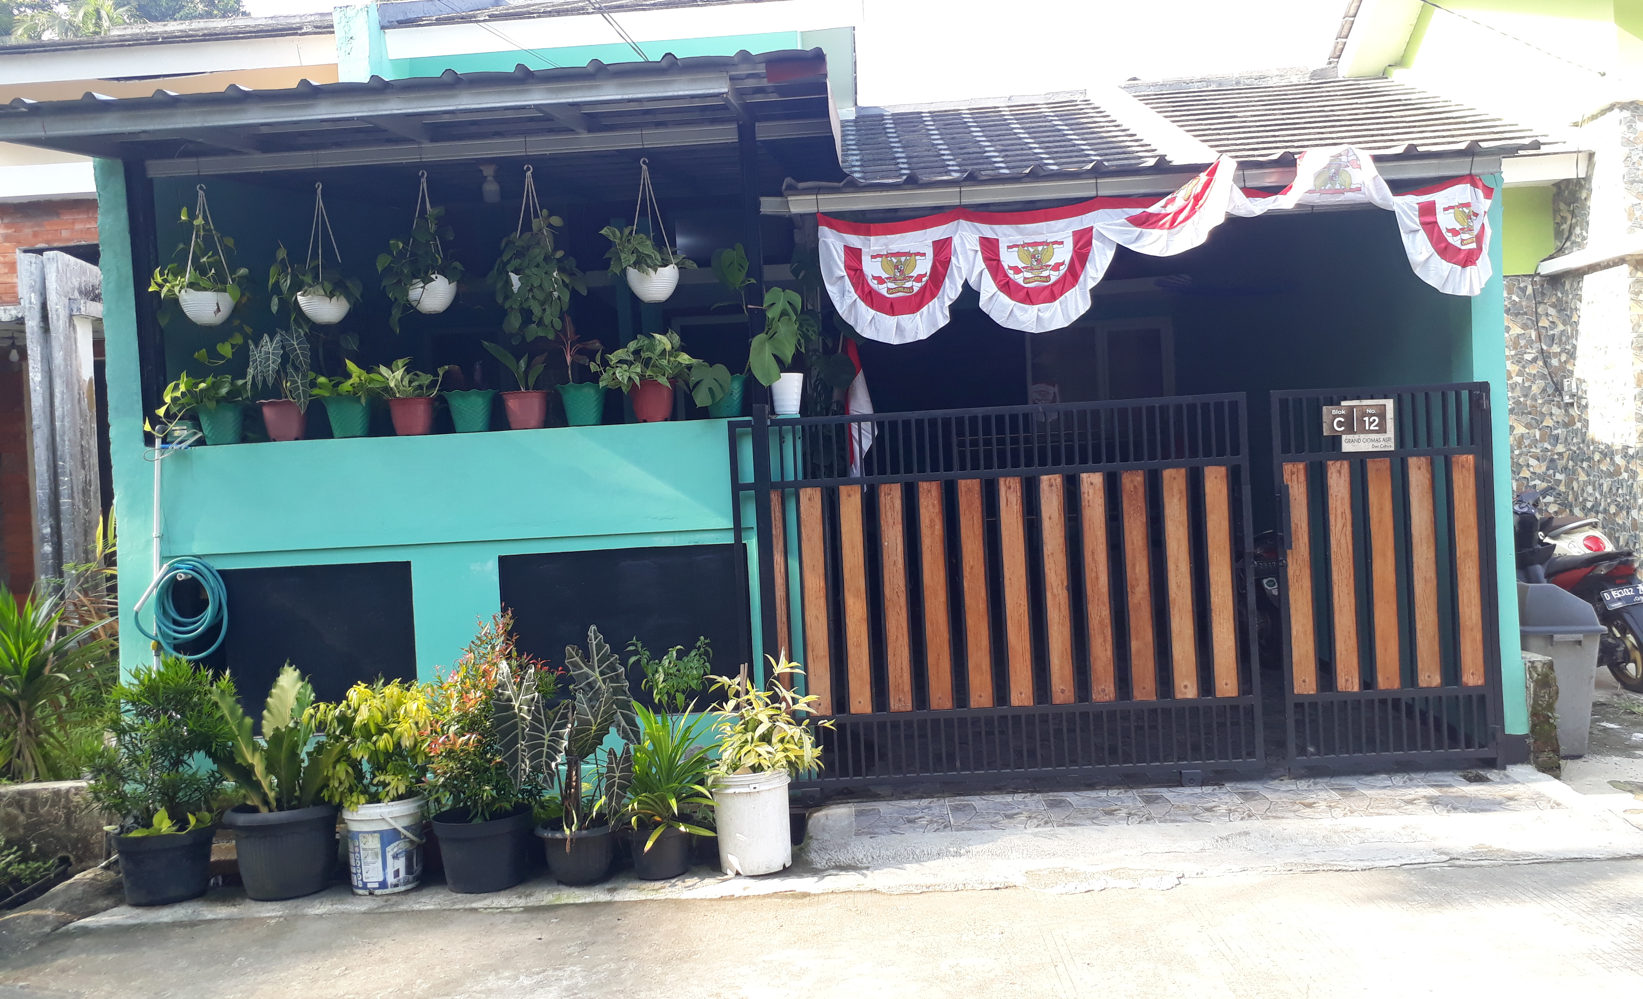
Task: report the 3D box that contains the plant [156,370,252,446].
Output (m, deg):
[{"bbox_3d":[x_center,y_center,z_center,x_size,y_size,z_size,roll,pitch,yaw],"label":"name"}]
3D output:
[{"bbox_3d":[-2.703,-0.399,5.605,0.415,0.320,0.290,-3,0,2],"label":"plant"}]

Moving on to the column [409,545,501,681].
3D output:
[{"bbox_3d":[-1.573,0.590,5.654,0.390,0.753,0.150,-3,0,3],"label":"column"}]

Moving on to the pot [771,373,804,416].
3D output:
[{"bbox_3d":[-0.147,-0.454,5.557,0.139,0.186,0.140,-3,0,0],"label":"pot"}]

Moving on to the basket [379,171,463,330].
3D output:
[{"bbox_3d":[-1.749,-1.081,5.590,0.349,0.655,0.340,-3,0,3],"label":"basket"}]

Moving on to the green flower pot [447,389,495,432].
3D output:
[{"bbox_3d":[-1.523,-0.382,5.560,0.228,0.184,0.225,-3,0,0],"label":"green flower pot"}]

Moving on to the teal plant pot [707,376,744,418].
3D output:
[{"bbox_3d":[-0.441,-0.446,5.617,0.220,0.200,0.220,-3,0,0],"label":"teal plant pot"}]

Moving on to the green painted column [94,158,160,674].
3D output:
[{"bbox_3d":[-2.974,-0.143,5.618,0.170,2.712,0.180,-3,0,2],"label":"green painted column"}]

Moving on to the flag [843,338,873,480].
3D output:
[{"bbox_3d":[0.173,-0.418,5.870,0.140,0.672,0.150,-3,0,3],"label":"flag"}]

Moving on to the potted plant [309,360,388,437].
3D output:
[{"bbox_3d":[-2.079,-0.440,5.632,0.344,0.338,0.290,-3,0,3],"label":"potted plant"}]

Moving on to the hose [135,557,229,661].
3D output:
[{"bbox_3d":[-2.754,0.466,5.506,0.397,0.436,0.130,-3,0,3],"label":"hose"}]

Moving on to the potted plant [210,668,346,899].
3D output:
[{"bbox_3d":[-2.082,1.087,4.920,0.488,0.892,0.480,-3,0,3],"label":"potted plant"}]

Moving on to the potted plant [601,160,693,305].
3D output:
[{"bbox_3d":[-0.756,-1.177,5.593,0.398,0.627,0.330,-3,0,3],"label":"potted plant"}]

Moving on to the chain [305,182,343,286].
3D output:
[{"bbox_3d":[-2.196,-1.173,5.657,0.164,0.453,0.170,-3,0,3],"label":"chain"}]

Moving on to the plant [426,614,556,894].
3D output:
[{"bbox_3d":[-1.282,0.976,4.971,0.488,1.046,0.440,-3,0,2],"label":"plant"}]

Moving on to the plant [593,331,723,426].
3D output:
[{"bbox_3d":[-0.732,-0.534,5.629,0.534,0.384,0.420,-3,0,3],"label":"plant"}]

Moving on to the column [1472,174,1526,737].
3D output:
[{"bbox_3d":[2.821,-0.182,5.473,0.135,2.393,0.190,-3,0,3],"label":"column"}]

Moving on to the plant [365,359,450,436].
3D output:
[{"bbox_3d":[-1.802,-0.449,5.570,0.357,0.335,0.280,-3,0,2],"label":"plant"}]

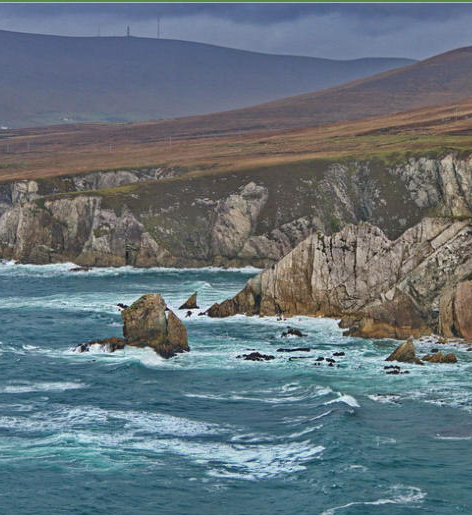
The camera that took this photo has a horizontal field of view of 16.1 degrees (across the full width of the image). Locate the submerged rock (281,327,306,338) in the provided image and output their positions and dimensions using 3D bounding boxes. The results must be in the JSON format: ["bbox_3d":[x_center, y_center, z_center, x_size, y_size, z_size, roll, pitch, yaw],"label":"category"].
[{"bbox_3d":[9.940,12.870,289.160,4.470,1.900,2.910,0,4,2],"label":"submerged rock"}]

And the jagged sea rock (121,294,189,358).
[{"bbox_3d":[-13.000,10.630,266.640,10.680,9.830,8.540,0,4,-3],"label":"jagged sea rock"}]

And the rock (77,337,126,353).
[{"bbox_3d":[-21.840,14.030,271.720,8.060,2.260,4.030,0,4,-5],"label":"rock"}]

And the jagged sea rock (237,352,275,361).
[{"bbox_3d":[3.060,15.390,262.230,5.910,1.020,3.550,0,4,1],"label":"jagged sea rock"}]

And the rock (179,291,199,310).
[{"bbox_3d":[-9.520,8.580,335.260,3.990,3.360,2.990,0,4,-2],"label":"rock"}]

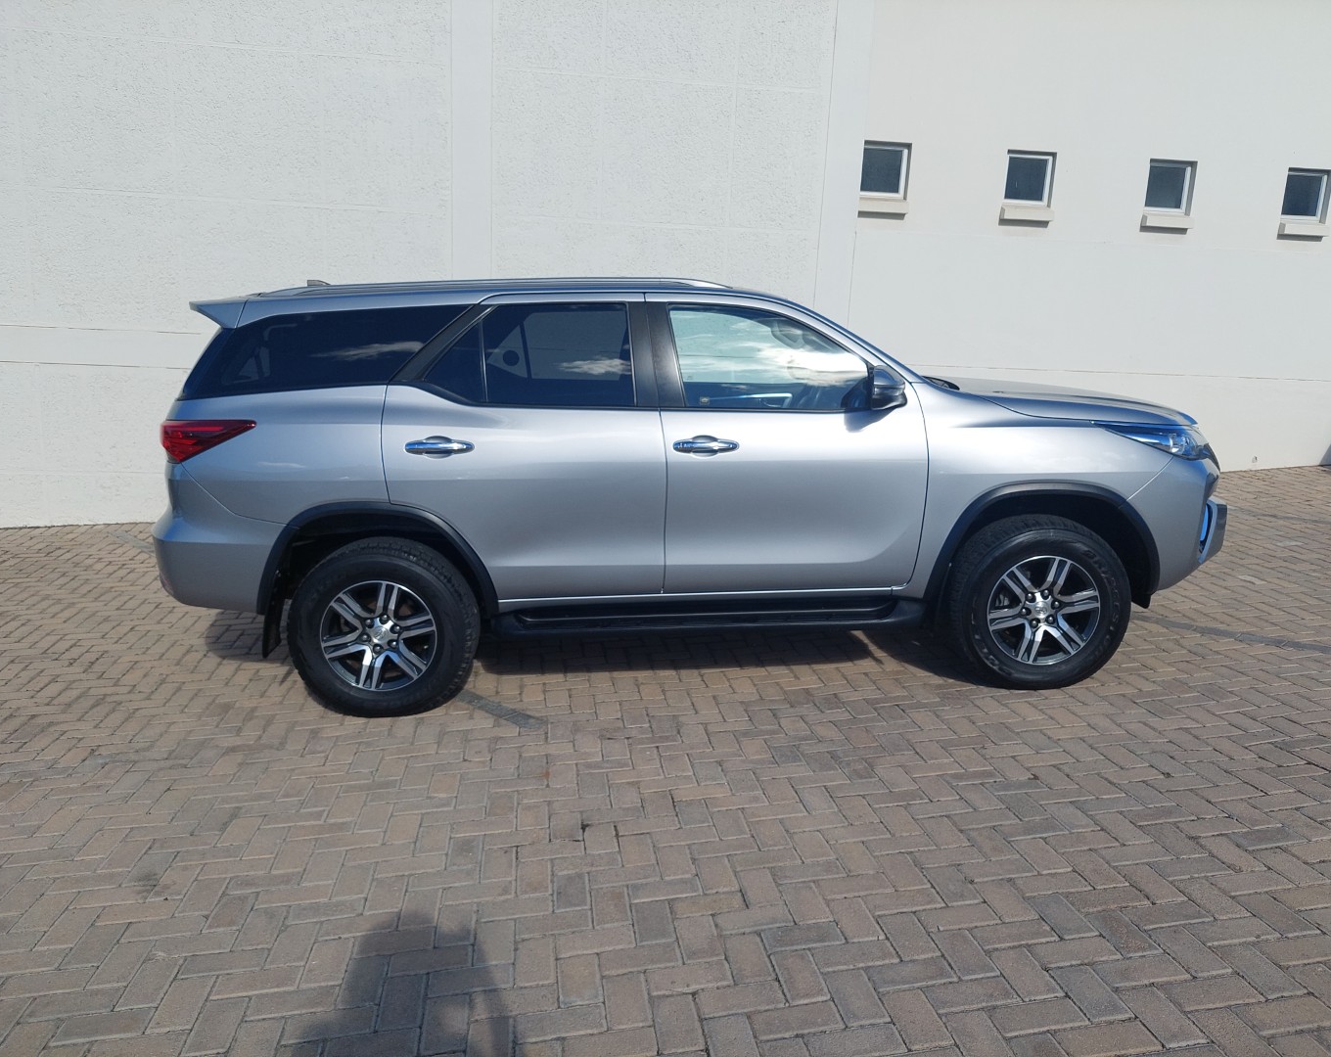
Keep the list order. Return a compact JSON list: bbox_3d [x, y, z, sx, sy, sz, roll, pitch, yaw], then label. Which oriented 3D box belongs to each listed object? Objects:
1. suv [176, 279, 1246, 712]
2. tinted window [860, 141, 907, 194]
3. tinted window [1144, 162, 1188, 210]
[{"bbox_3d":[0.098,-0.295,4.802,4.820,1.810,1.880,-2,11,-1],"label":"suv"},{"bbox_3d":[1.742,-2.853,7.818,0.392,0.425,0.100,1,13,-8],"label":"tinted window"},{"bbox_3d":[4.183,-2.842,8.178,0.426,0.428,0.100,1,13,-8],"label":"tinted window"}]

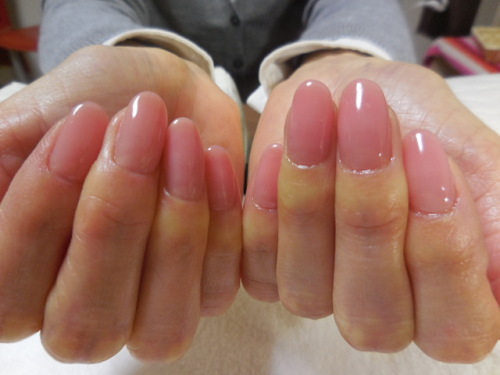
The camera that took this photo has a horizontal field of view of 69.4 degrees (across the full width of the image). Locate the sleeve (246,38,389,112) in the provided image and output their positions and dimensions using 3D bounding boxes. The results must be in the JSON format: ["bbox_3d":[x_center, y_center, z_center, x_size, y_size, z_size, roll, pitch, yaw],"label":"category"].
[{"bbox_3d":[0.043,-0.061,0.214,0.082,0.050,0.036,6,31,10],"label":"sleeve"}]

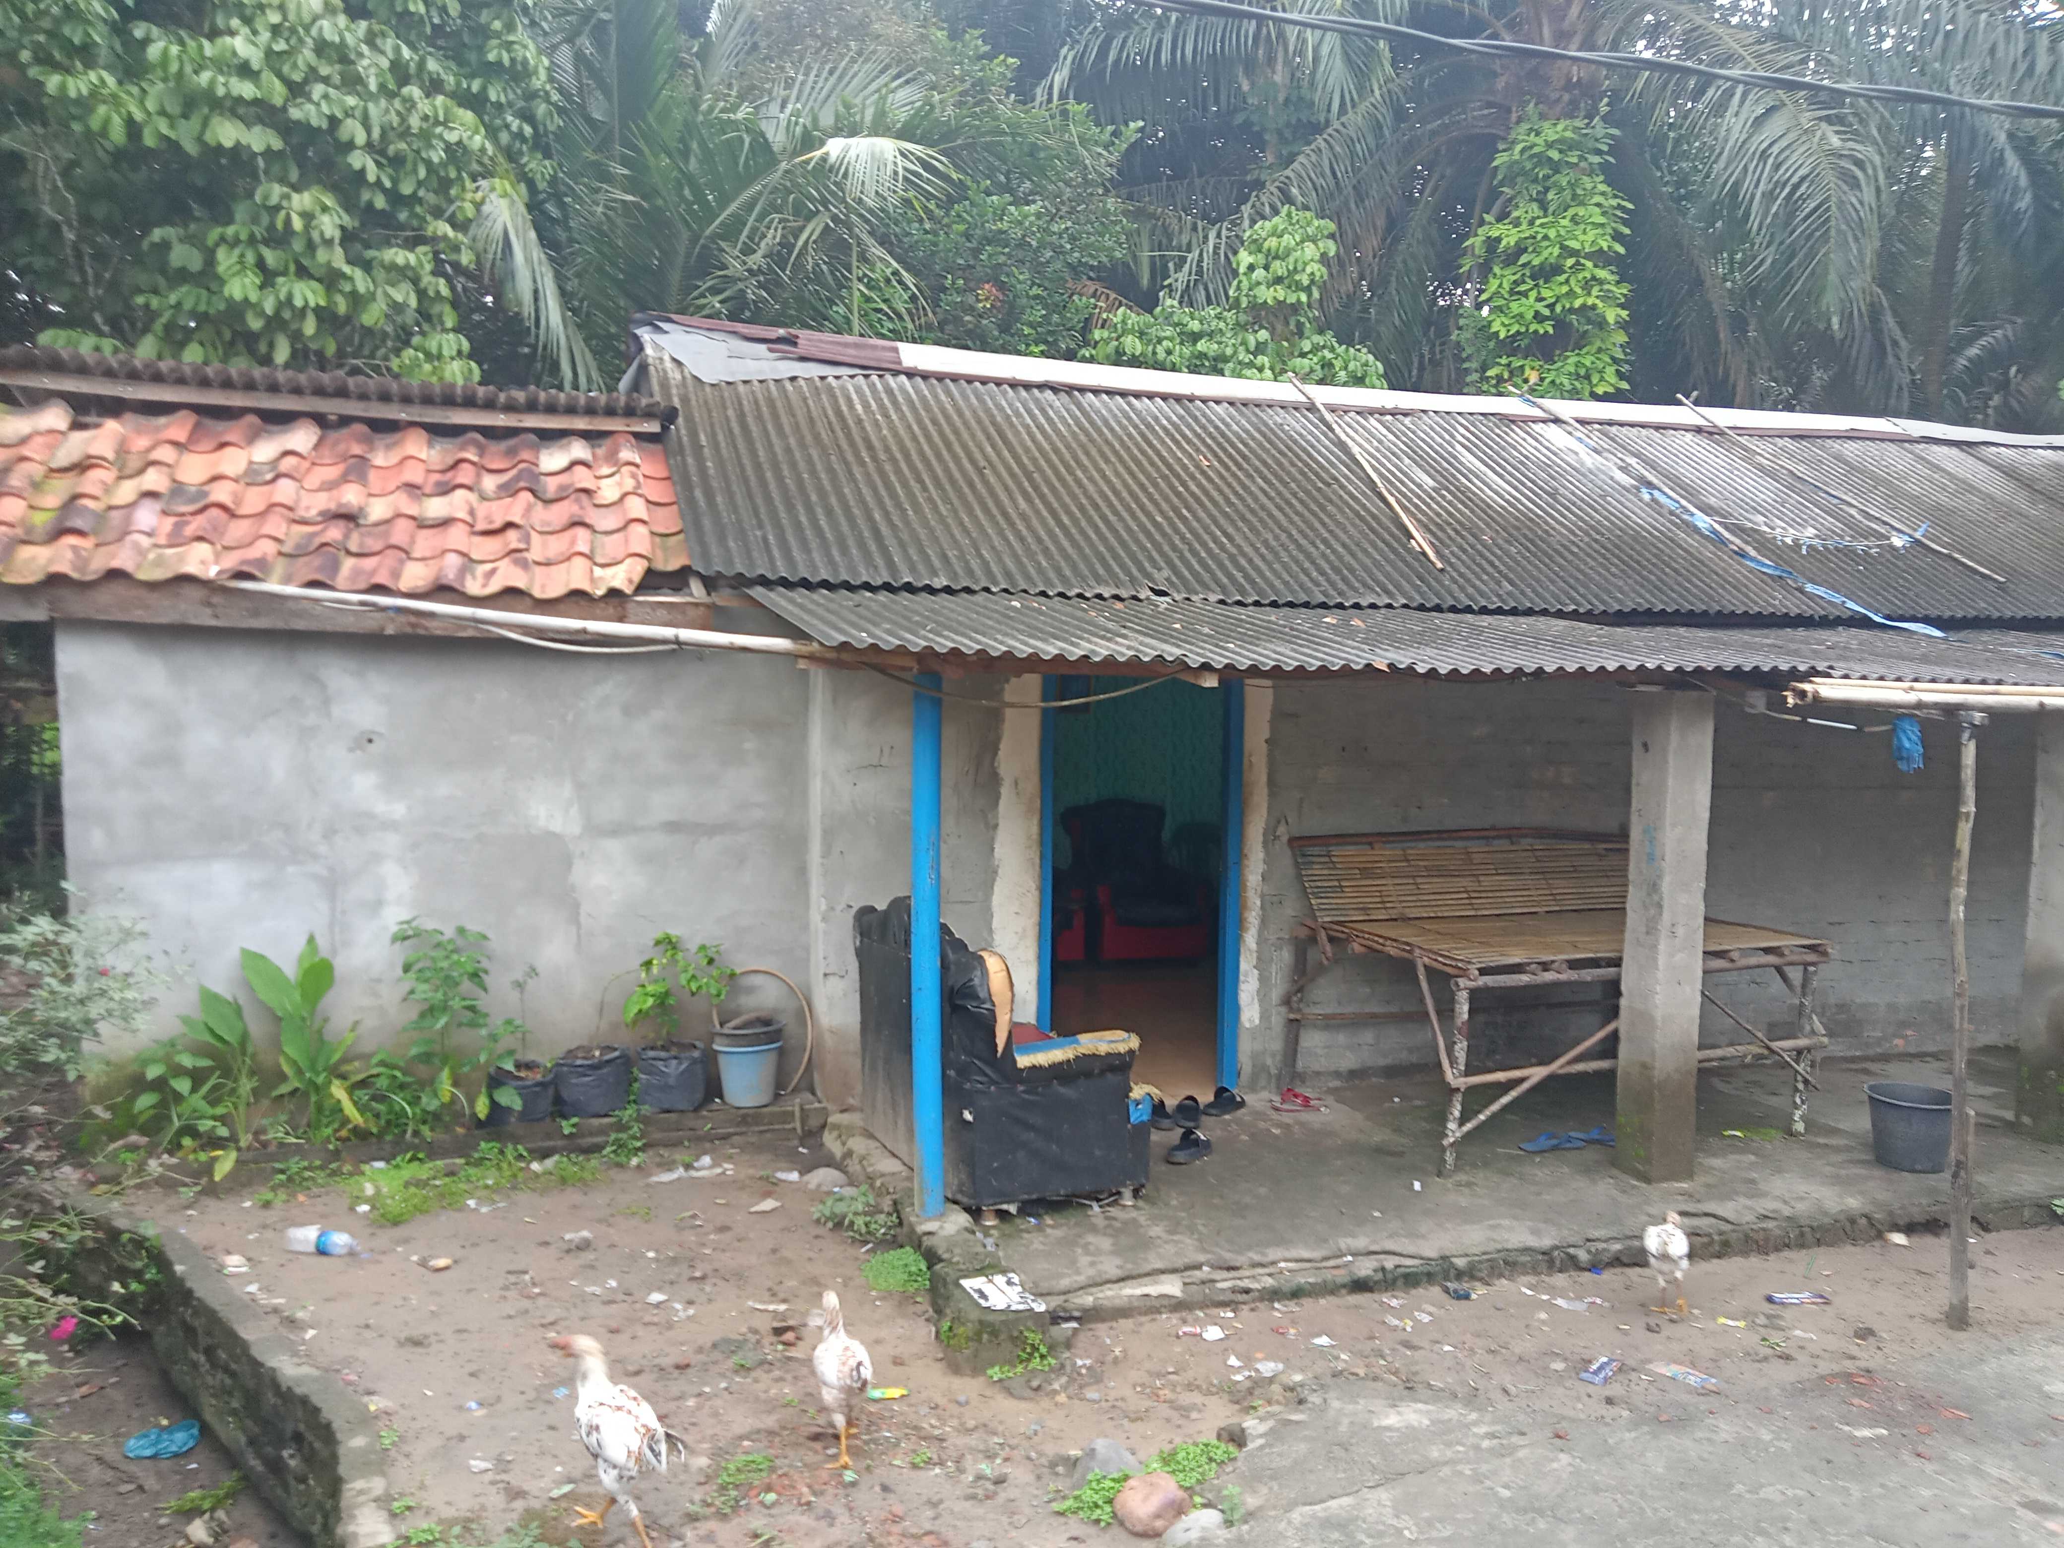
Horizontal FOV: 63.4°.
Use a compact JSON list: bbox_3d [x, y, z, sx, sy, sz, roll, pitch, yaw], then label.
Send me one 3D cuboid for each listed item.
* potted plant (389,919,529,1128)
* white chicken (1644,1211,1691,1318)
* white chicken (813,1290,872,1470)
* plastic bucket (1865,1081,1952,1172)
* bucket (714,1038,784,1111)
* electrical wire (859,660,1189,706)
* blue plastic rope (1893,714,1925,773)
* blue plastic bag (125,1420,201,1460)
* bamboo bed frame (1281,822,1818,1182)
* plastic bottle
[{"bbox_3d":[-2.280,0.992,6.650,0.520,0.780,0.460,0,4,-14],"label":"potted plant"},{"bbox_3d":[1.938,1.471,5.072,0.135,0.305,0.260,2,4,22],"label":"white chicken"},{"bbox_3d":[-0.445,1.414,3.920,0.140,0.400,0.290,-1,4,-21],"label":"white chicken"},{"bbox_3d":[3.133,1.255,5.920,0.350,0.255,0.350,1,4,0],"label":"plastic bucket"},{"bbox_3d":[-1.168,1.233,6.870,0.285,0.255,0.285,0,4,-14],"label":"bucket"},{"bbox_3d":[-0.024,-0.269,4.930,1.020,0.140,0.050,-1,4,-20],"label":"electrical wire"},{"bbox_3d":[2.861,-0.097,5.450,0.100,0.185,0.090,0,4,-14],"label":"blue plastic rope"},{"bbox_3d":[-2.720,2.085,5.220,0.240,0.060,0.130,-1,4,-28],"label":"blue plastic bag"},{"bbox_3d":[2.142,0.860,6.971,1.780,1.120,1.340,-1,4,-20],"label":"bamboo bed frame"},{"bbox_3d":[-2.191,1.440,5.150,0.240,0.074,0.074,2,4,17],"label":"plastic bottle"}]

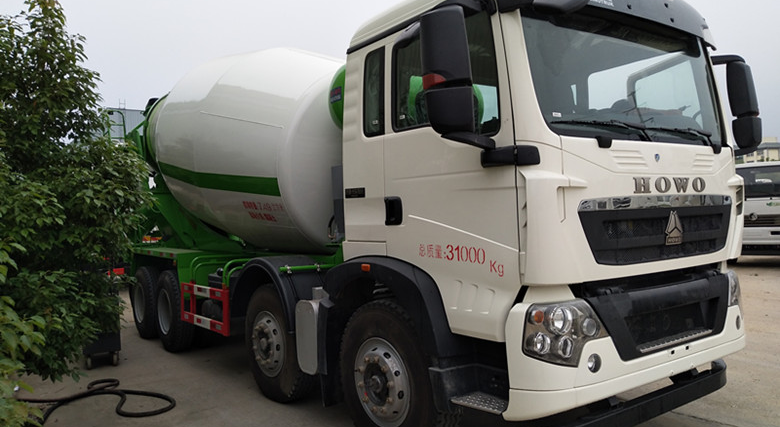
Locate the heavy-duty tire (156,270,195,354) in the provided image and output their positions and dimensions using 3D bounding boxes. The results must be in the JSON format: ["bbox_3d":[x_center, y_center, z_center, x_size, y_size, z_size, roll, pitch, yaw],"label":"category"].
[{"bbox_3d":[-2.876,1.296,7.833,0.301,1.080,1.085,-1,-1,-36],"label":"heavy-duty tire"}]

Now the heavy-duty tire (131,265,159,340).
[{"bbox_3d":[-3.660,1.341,8.900,0.301,1.080,1.085,-1,-1,-36],"label":"heavy-duty tire"}]

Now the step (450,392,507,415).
[{"bbox_3d":[0.565,1.073,3.309,0.241,0.045,0.412,-1,-1,-36],"label":"step"}]

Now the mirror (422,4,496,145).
[{"bbox_3d":[0.346,-0.685,2.985,0.332,0.673,0.201,-1,-1,-36],"label":"mirror"}]

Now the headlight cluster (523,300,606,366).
[{"bbox_3d":[0.915,0.634,3.048,0.502,0.362,0.221,-1,-1,-31],"label":"headlight cluster"}]

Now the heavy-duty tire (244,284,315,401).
[{"bbox_3d":[-1.013,1.191,5.461,0.301,1.080,1.085,-1,-1,-36],"label":"heavy-duty tire"}]

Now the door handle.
[{"bbox_3d":[0.029,-0.014,3.800,0.050,0.186,0.171,-1,-1,-36],"label":"door handle"}]

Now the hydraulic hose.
[{"bbox_3d":[-2.751,1.743,5.437,1.658,0.080,1.055,-3,-1,40],"label":"hydraulic hose"}]

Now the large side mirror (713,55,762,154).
[{"bbox_3d":[2.644,-0.796,4.404,0.342,0.703,0.201,-1,-1,-36],"label":"large side mirror"}]

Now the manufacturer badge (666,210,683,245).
[{"bbox_3d":[1.687,0.084,3.483,0.166,0.216,0.030,-1,-1,-36],"label":"manufacturer badge"}]

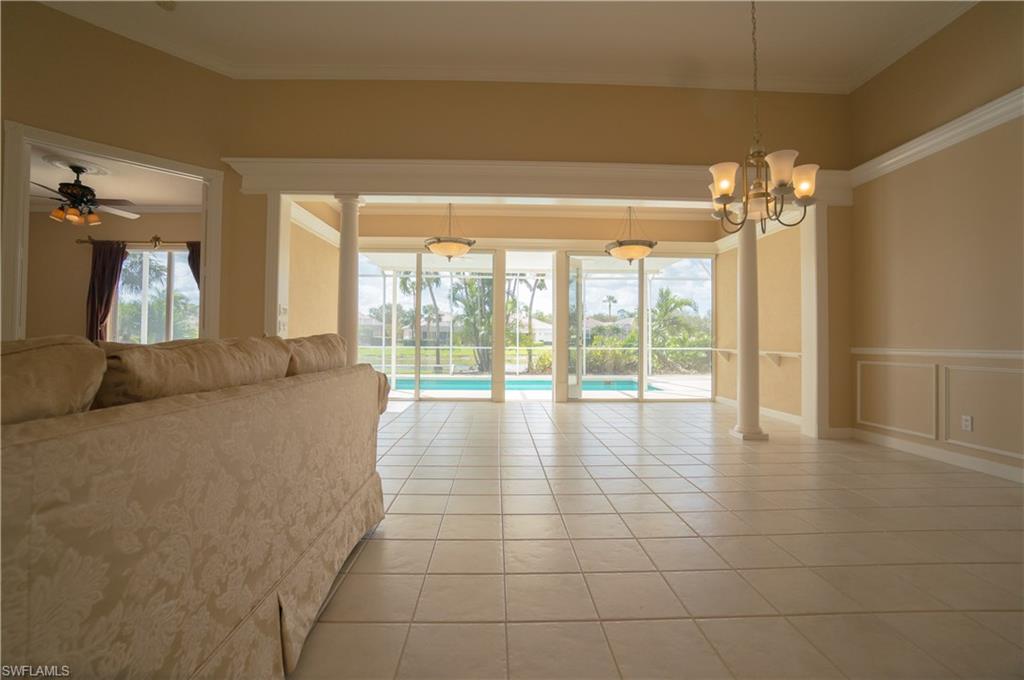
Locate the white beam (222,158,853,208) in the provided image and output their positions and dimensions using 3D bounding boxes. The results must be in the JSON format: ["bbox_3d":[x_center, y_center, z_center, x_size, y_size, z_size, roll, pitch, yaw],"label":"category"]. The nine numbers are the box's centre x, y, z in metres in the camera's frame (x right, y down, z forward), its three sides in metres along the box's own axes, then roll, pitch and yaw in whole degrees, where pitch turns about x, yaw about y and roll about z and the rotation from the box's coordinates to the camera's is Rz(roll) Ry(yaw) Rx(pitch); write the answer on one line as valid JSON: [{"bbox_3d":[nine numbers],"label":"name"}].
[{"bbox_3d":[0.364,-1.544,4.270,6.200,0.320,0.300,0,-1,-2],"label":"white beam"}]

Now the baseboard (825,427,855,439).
[{"bbox_3d":[3.337,0.952,4.321,0.290,0.110,0.020,0,-1,-2],"label":"baseboard"}]

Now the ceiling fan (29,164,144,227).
[{"bbox_3d":[-5.224,-1.740,5.128,1.280,0.700,1.280,0,-1,-2],"label":"ceiling fan"}]

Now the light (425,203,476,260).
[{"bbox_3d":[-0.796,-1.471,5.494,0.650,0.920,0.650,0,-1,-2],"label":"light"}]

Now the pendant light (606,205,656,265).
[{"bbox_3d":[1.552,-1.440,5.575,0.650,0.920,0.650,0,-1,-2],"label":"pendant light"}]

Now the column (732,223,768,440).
[{"bbox_3d":[2.430,-0.194,4.379,0.250,2.390,0.250,0,-1,-2],"label":"column"}]

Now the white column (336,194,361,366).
[{"bbox_3d":[-1.615,-0.222,4.240,0.250,2.390,0.250,0,-1,-2],"label":"white column"}]

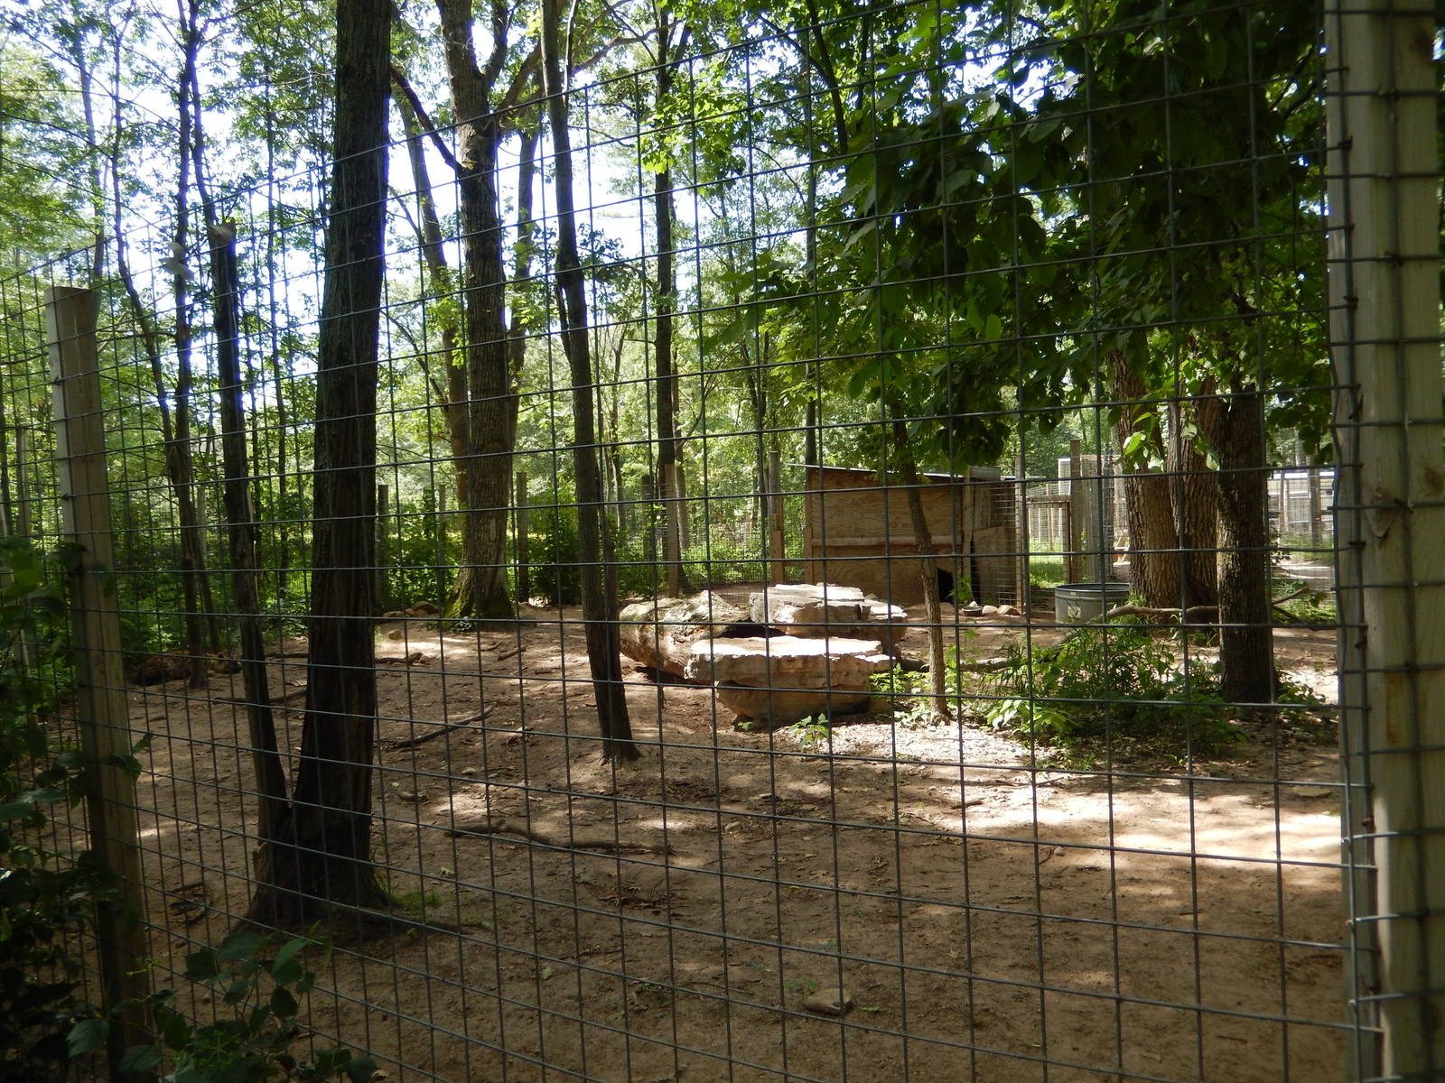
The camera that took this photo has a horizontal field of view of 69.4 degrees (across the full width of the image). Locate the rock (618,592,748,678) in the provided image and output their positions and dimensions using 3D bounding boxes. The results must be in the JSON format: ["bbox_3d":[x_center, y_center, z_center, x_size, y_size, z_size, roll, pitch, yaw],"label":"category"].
[{"bbox_3d":[-0.320,0.839,9.400,1.050,0.600,1.050,-2,1,12],"label":"rock"}]

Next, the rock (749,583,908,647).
[{"bbox_3d":[1.042,0.730,10.300,1.450,0.500,1.100,-2,1,7],"label":"rock"}]

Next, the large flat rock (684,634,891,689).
[{"bbox_3d":[0.492,0.904,7.850,1.430,0.250,0.980,-2,1,7],"label":"large flat rock"}]

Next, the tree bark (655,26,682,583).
[{"bbox_3d":[-1.080,-4.669,20.800,0.420,11.400,0.420,-1,1,-3],"label":"tree bark"}]

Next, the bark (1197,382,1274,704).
[{"bbox_3d":[3.844,0.013,7.800,0.440,2.400,0.400,-1,1,26],"label":"bark"}]

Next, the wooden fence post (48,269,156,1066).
[{"bbox_3d":[-1.641,0.369,2.740,0.092,2.080,0.092,-2,2,35],"label":"wooden fence post"}]

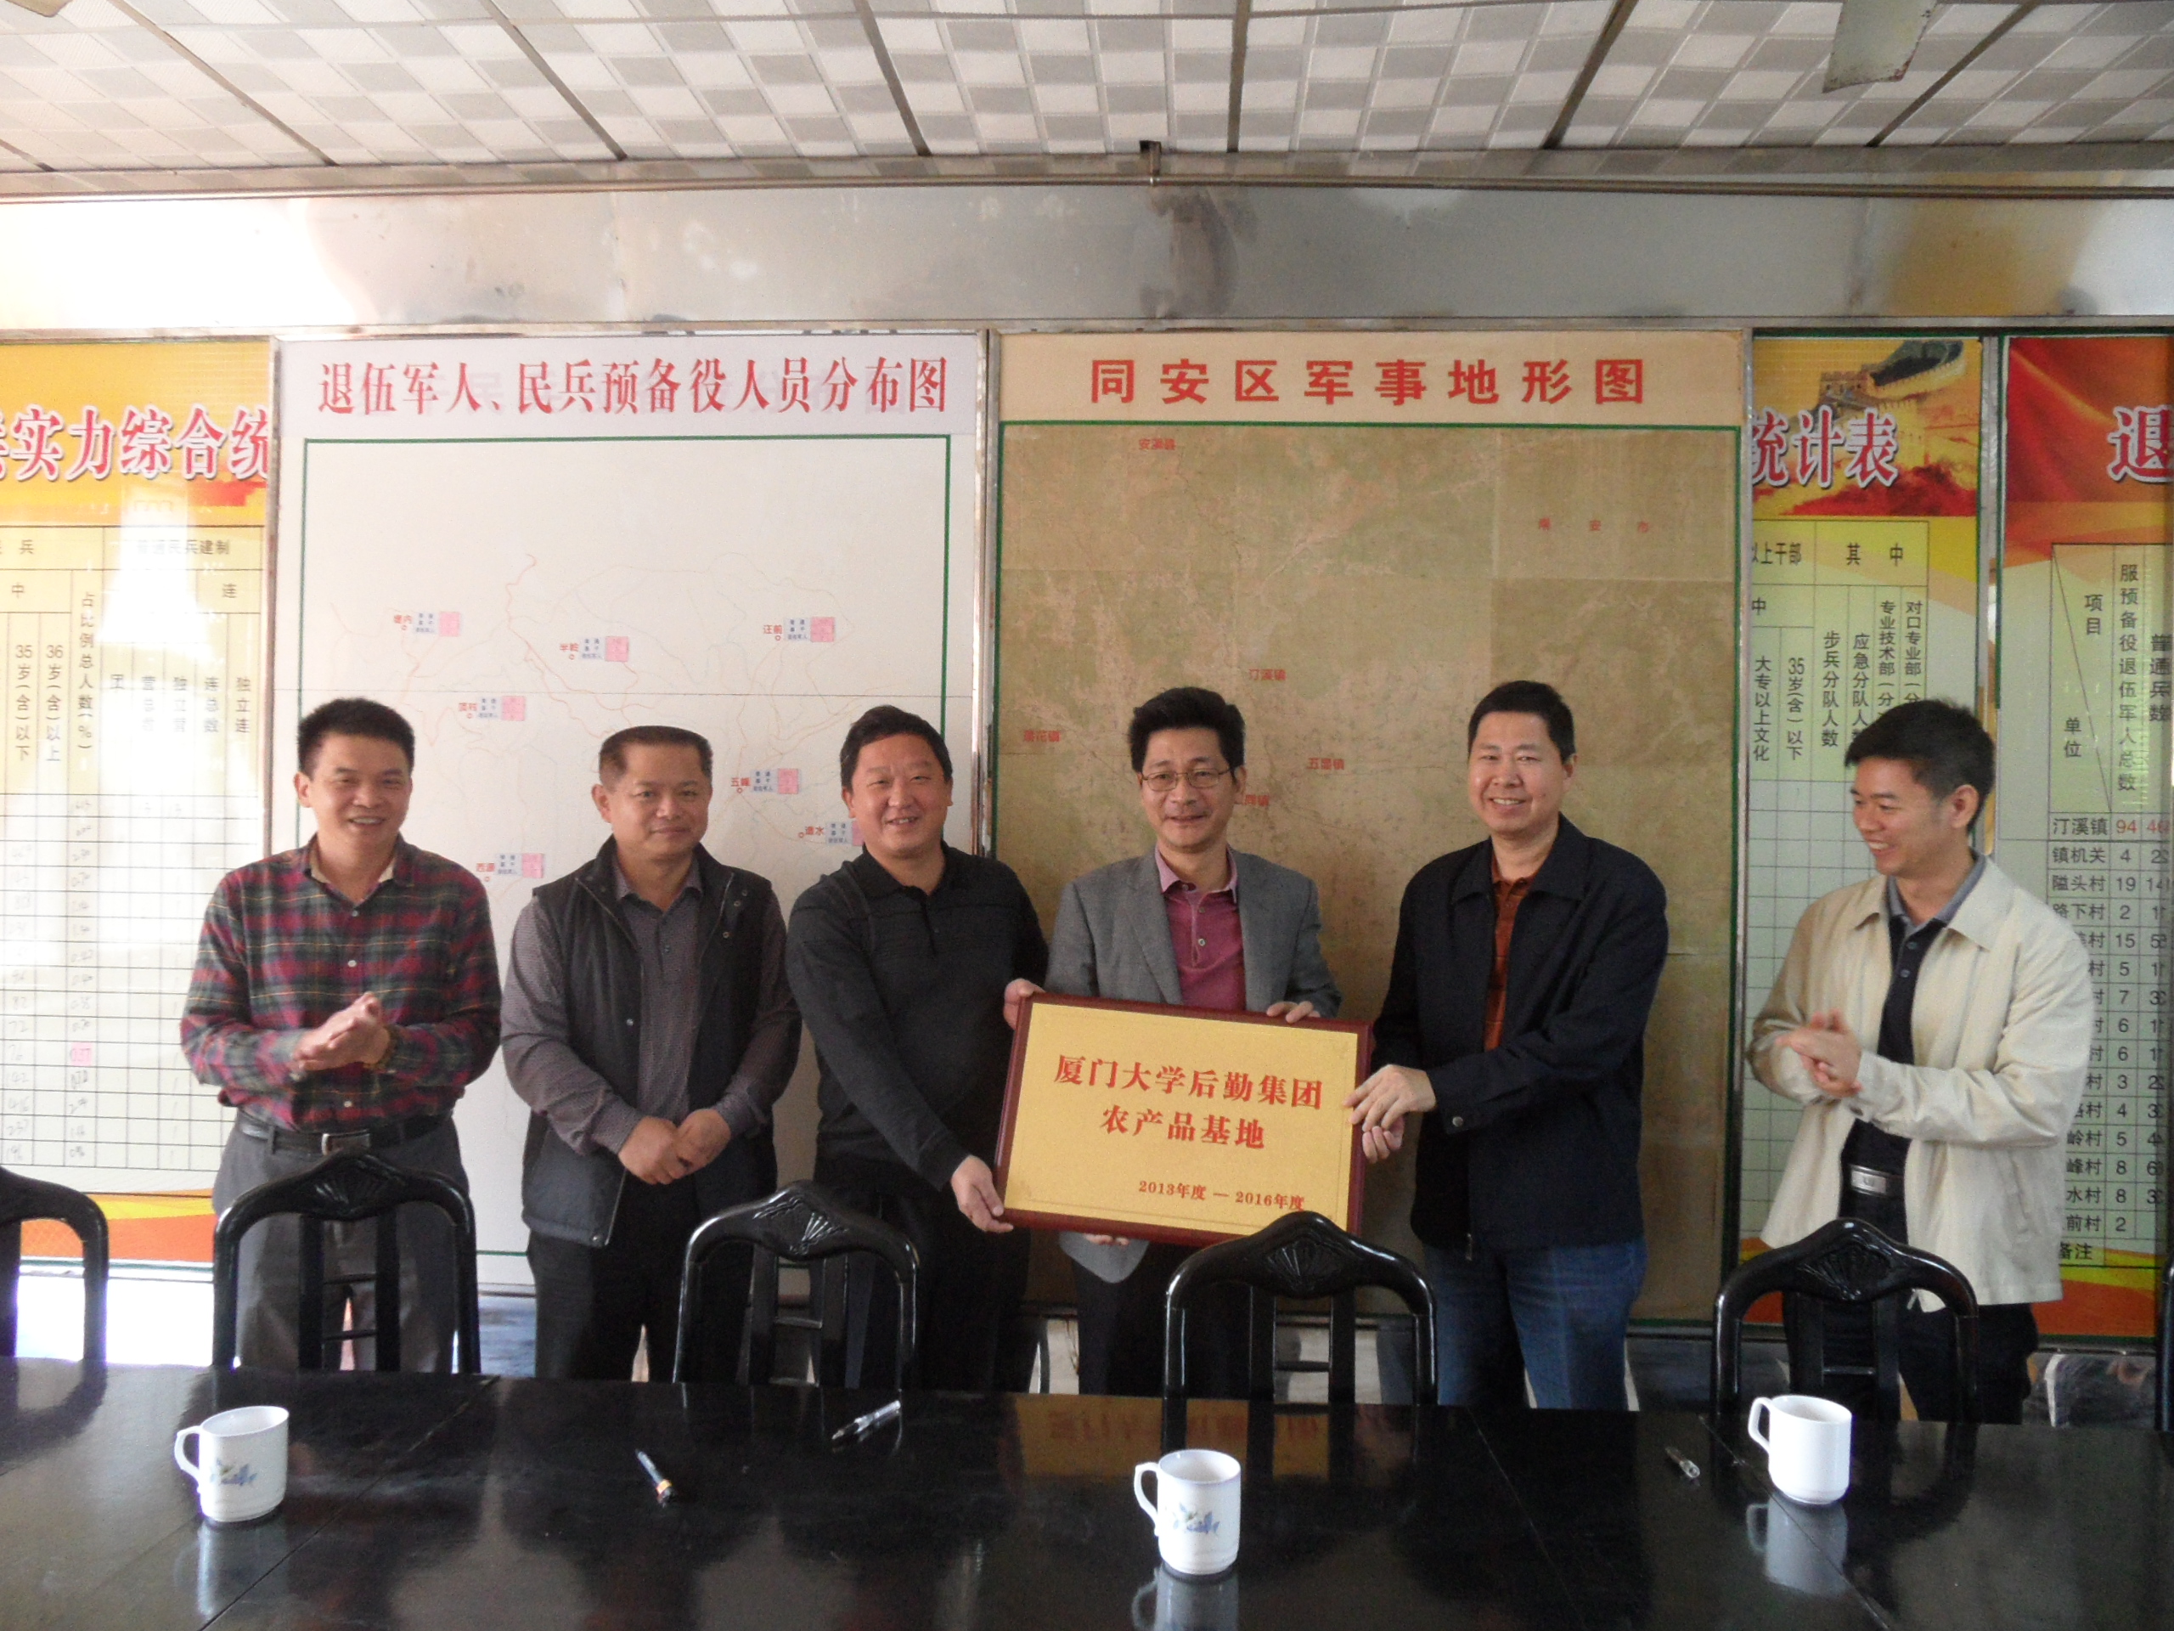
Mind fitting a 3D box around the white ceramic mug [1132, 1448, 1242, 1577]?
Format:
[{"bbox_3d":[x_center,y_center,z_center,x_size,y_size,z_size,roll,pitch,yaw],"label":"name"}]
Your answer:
[{"bbox_3d":[0.095,0.665,1.437,0.104,0.089,0.079,1,0,4],"label":"white ceramic mug"}]

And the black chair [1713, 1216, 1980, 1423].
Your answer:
[{"bbox_3d":[0.935,0.998,1.692,0.410,0.979,0.470,1,1,3],"label":"black chair"}]

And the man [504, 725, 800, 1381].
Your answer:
[{"bbox_3d":[-0.731,0.657,2.530,0.500,1.640,0.340,1,0,-21],"label":"man"}]

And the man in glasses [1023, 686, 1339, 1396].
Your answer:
[{"bbox_3d":[0.167,0.621,2.570,0.520,1.684,0.380,1,1,0],"label":"man in glasses"}]

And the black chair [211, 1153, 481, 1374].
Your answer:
[{"bbox_3d":[-0.950,0.977,1.886,0.410,1.000,0.490,1,0,-21],"label":"black chair"}]

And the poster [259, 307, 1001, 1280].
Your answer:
[{"bbox_3d":[-0.982,-0.018,3.166,1.519,2.005,0.020,1,0,3],"label":"poster"}]

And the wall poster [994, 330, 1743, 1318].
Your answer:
[{"bbox_3d":[0.528,0.017,2.943,1.441,1.914,0.025,1,1,3],"label":"wall poster"}]

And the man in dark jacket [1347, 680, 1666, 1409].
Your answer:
[{"bbox_3d":[0.703,0.622,2.530,0.500,1.701,0.420,1,1,31],"label":"man in dark jacket"}]

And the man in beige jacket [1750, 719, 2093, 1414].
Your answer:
[{"bbox_3d":[1.286,0.662,2.330,0.390,1.690,0.490,1,0,-40],"label":"man in beige jacket"}]

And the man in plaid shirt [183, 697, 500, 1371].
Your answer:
[{"bbox_3d":[-1.249,0.622,2.540,0.500,1.639,0.380,1,1,-26],"label":"man in plaid shirt"}]

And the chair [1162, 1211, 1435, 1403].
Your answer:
[{"bbox_3d":[0.252,0.991,1.712,0.410,0.971,0.470,1,1,3],"label":"chair"}]

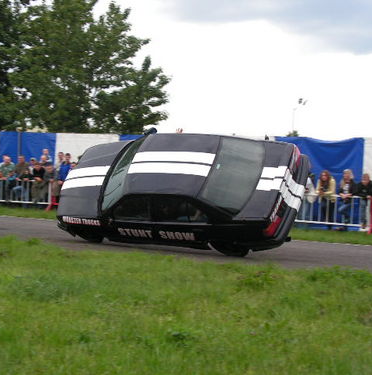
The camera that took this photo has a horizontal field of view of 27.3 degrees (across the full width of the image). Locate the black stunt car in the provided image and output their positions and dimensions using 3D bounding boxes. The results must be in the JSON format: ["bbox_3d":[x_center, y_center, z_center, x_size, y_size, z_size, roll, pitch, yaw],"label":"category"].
[{"bbox_3d":[-0.208,-0.005,12.550,4.420,1.730,1.370,2,-35,31],"label":"black stunt car"}]

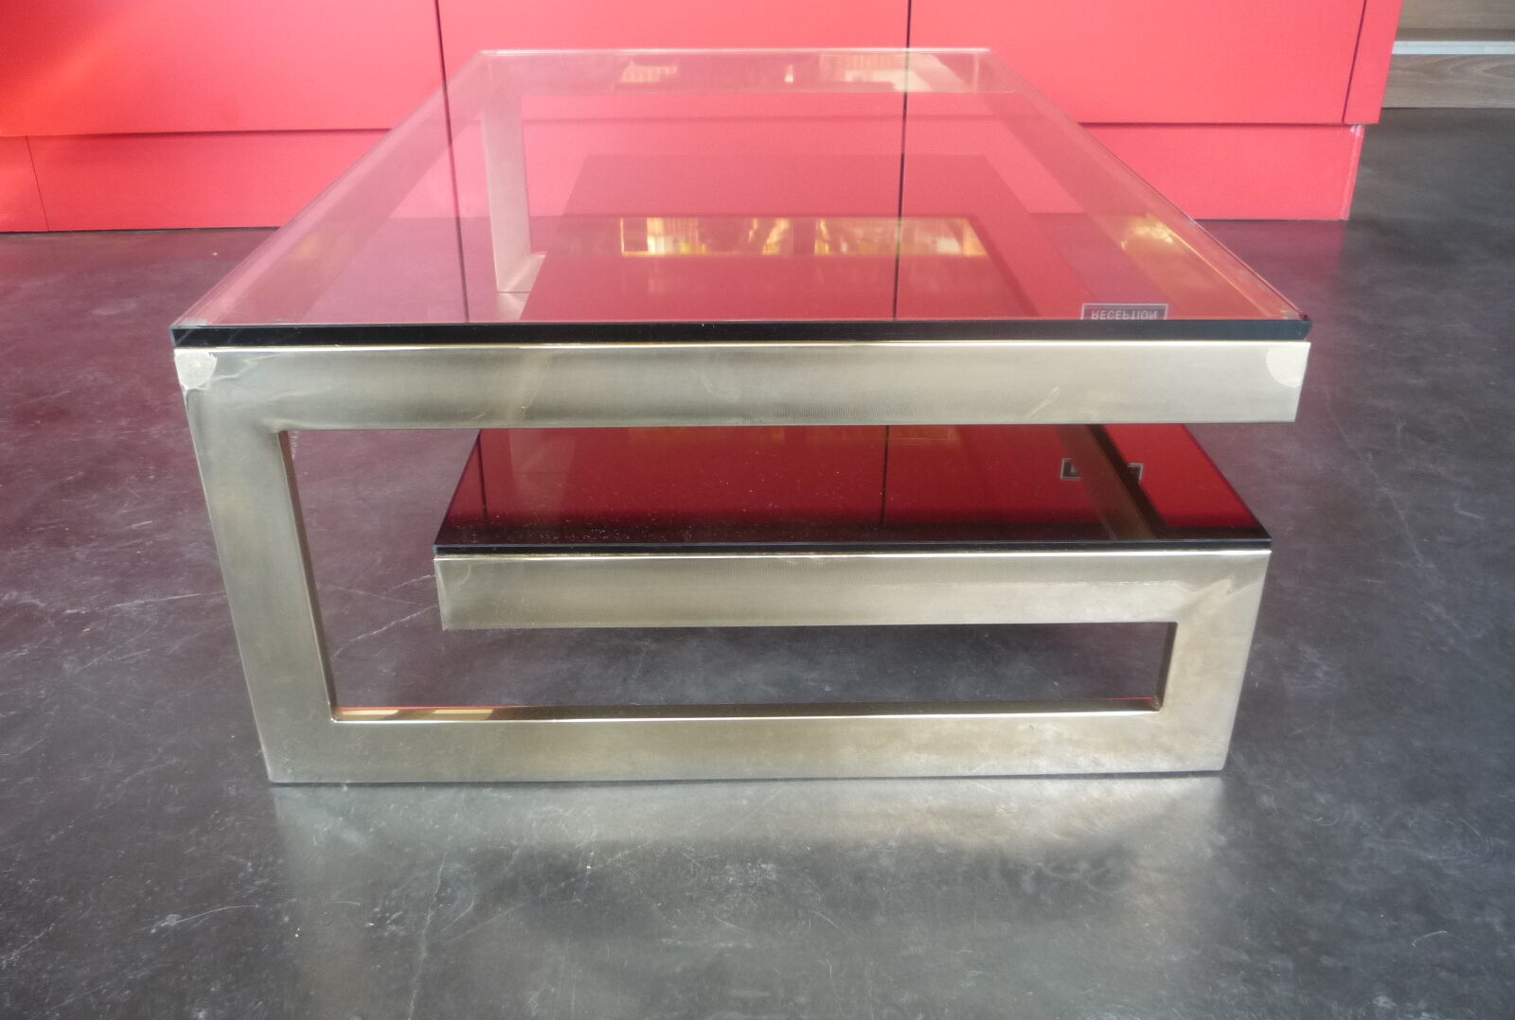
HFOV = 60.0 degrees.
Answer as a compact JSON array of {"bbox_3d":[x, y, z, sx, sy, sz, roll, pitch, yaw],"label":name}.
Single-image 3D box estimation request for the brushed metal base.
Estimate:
[{"bbox_3d":[-0.020,-0.240,1.567,0.790,0.378,1.275,0,27,-1],"label":"brushed metal base"}]

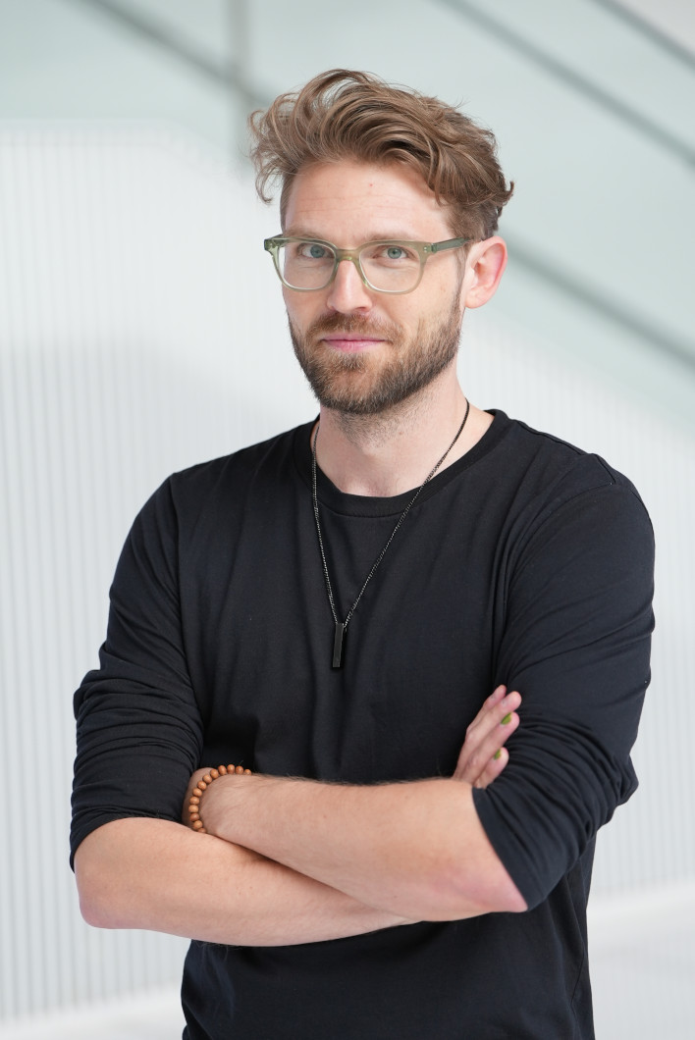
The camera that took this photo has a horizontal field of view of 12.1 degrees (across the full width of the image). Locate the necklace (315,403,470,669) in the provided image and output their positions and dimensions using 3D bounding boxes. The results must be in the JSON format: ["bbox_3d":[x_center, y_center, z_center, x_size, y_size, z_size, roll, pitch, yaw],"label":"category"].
[{"bbox_3d":[0.033,0.008,2.660,0.135,0.215,0.155,-1,4,28],"label":"necklace"}]

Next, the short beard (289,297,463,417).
[{"bbox_3d":[0.012,-0.131,2.590,0.140,0.093,0.098,1,4,19],"label":"short beard"}]

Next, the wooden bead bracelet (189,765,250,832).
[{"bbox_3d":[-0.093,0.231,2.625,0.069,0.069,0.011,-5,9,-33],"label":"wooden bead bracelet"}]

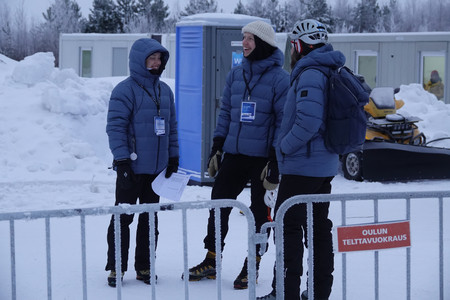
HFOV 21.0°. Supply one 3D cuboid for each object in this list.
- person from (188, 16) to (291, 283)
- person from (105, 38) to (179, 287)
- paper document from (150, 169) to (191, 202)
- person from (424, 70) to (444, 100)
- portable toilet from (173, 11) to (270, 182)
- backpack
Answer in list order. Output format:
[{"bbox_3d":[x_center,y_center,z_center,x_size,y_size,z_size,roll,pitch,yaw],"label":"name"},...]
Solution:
[{"bbox_3d":[0.078,0.030,8.200,0.640,1.800,0.460,2,4,23],"label":"person"},{"bbox_3d":[-0.565,0.081,8.200,0.520,1.670,0.380,-2,5,-30],"label":"person"},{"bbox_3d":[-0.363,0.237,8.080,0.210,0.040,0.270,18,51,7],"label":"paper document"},{"bbox_3d":[5.357,-1.240,31.000,0.520,1.620,0.380,1,4,12],"label":"person"},{"bbox_3d":[-0.007,-0.695,16.200,1.080,2.270,1.120,-1,4,-19],"label":"portable toilet"},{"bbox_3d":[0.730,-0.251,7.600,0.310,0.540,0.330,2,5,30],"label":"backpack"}]

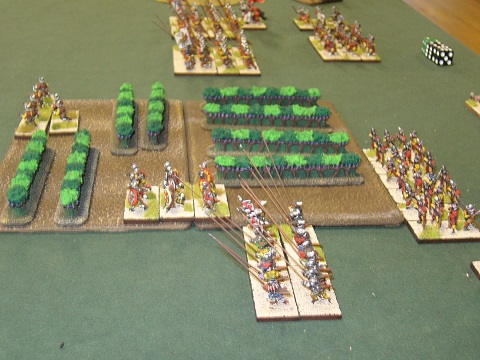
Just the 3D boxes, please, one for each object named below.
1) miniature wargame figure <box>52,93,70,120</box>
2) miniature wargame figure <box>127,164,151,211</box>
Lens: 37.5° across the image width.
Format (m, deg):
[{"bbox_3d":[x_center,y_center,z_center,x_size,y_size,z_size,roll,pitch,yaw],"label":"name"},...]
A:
[{"bbox_3d":[-0.135,-0.056,0.534,0.011,0.018,0.013,-6,28,-14],"label":"miniature wargame figure"},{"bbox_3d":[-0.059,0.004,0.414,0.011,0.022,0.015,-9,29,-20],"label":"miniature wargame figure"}]

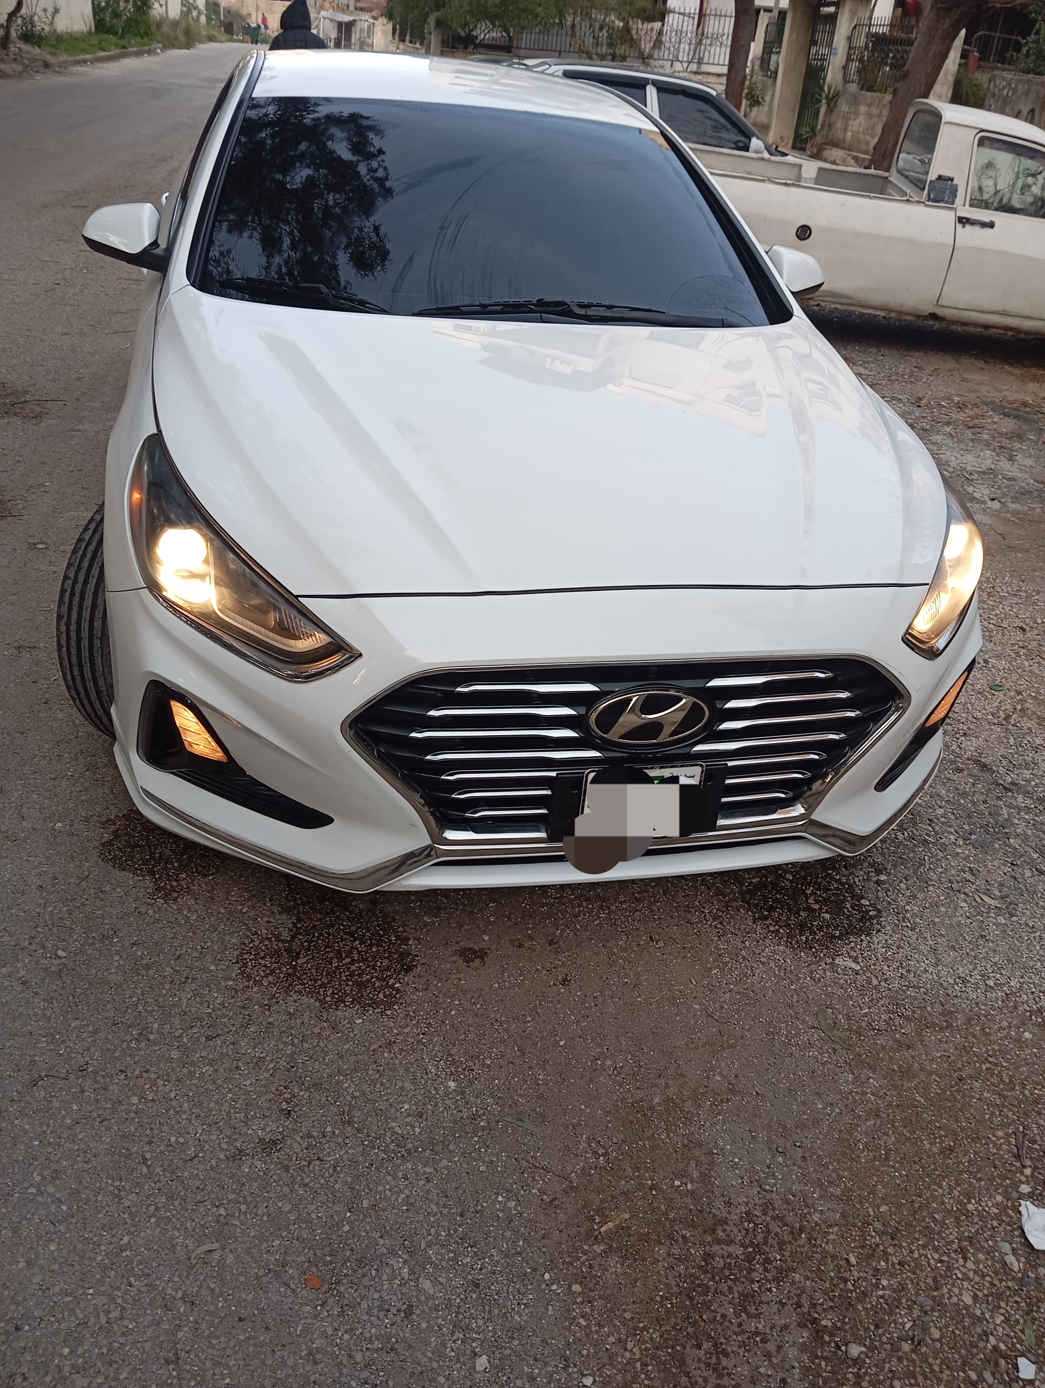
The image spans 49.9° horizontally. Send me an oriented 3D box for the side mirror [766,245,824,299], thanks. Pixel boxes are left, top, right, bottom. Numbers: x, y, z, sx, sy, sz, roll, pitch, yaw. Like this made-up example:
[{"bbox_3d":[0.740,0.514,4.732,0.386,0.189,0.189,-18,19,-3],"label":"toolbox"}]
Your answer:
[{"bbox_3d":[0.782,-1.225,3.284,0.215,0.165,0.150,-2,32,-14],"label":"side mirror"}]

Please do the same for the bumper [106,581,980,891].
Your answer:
[{"bbox_3d":[0.158,0.022,2.155,1.830,0.570,0.520,-2,32,-14],"label":"bumper"}]

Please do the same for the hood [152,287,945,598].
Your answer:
[{"bbox_3d":[0.091,-0.554,2.339,1.600,0.210,1.200,-2,37,-14],"label":"hood"}]

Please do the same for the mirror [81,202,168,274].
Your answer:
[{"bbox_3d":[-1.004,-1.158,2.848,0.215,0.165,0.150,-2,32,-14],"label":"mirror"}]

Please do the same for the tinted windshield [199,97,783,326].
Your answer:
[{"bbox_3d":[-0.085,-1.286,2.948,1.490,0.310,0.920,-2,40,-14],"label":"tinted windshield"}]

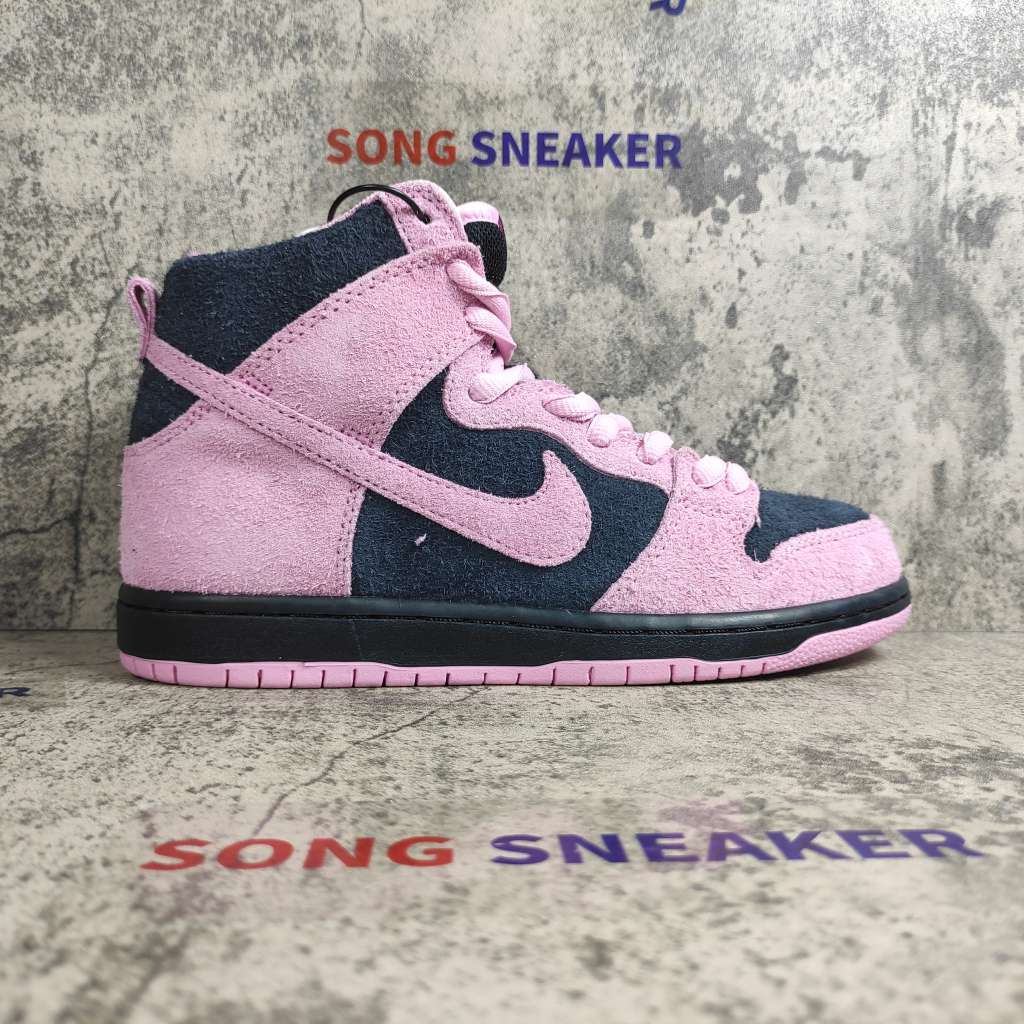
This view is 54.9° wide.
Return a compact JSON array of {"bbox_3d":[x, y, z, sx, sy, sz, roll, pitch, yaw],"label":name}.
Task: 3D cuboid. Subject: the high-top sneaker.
[{"bbox_3d":[0.007,-0.032,0.369,0.298,0.175,0.109,0,2,-6],"label":"high-top sneaker"}]

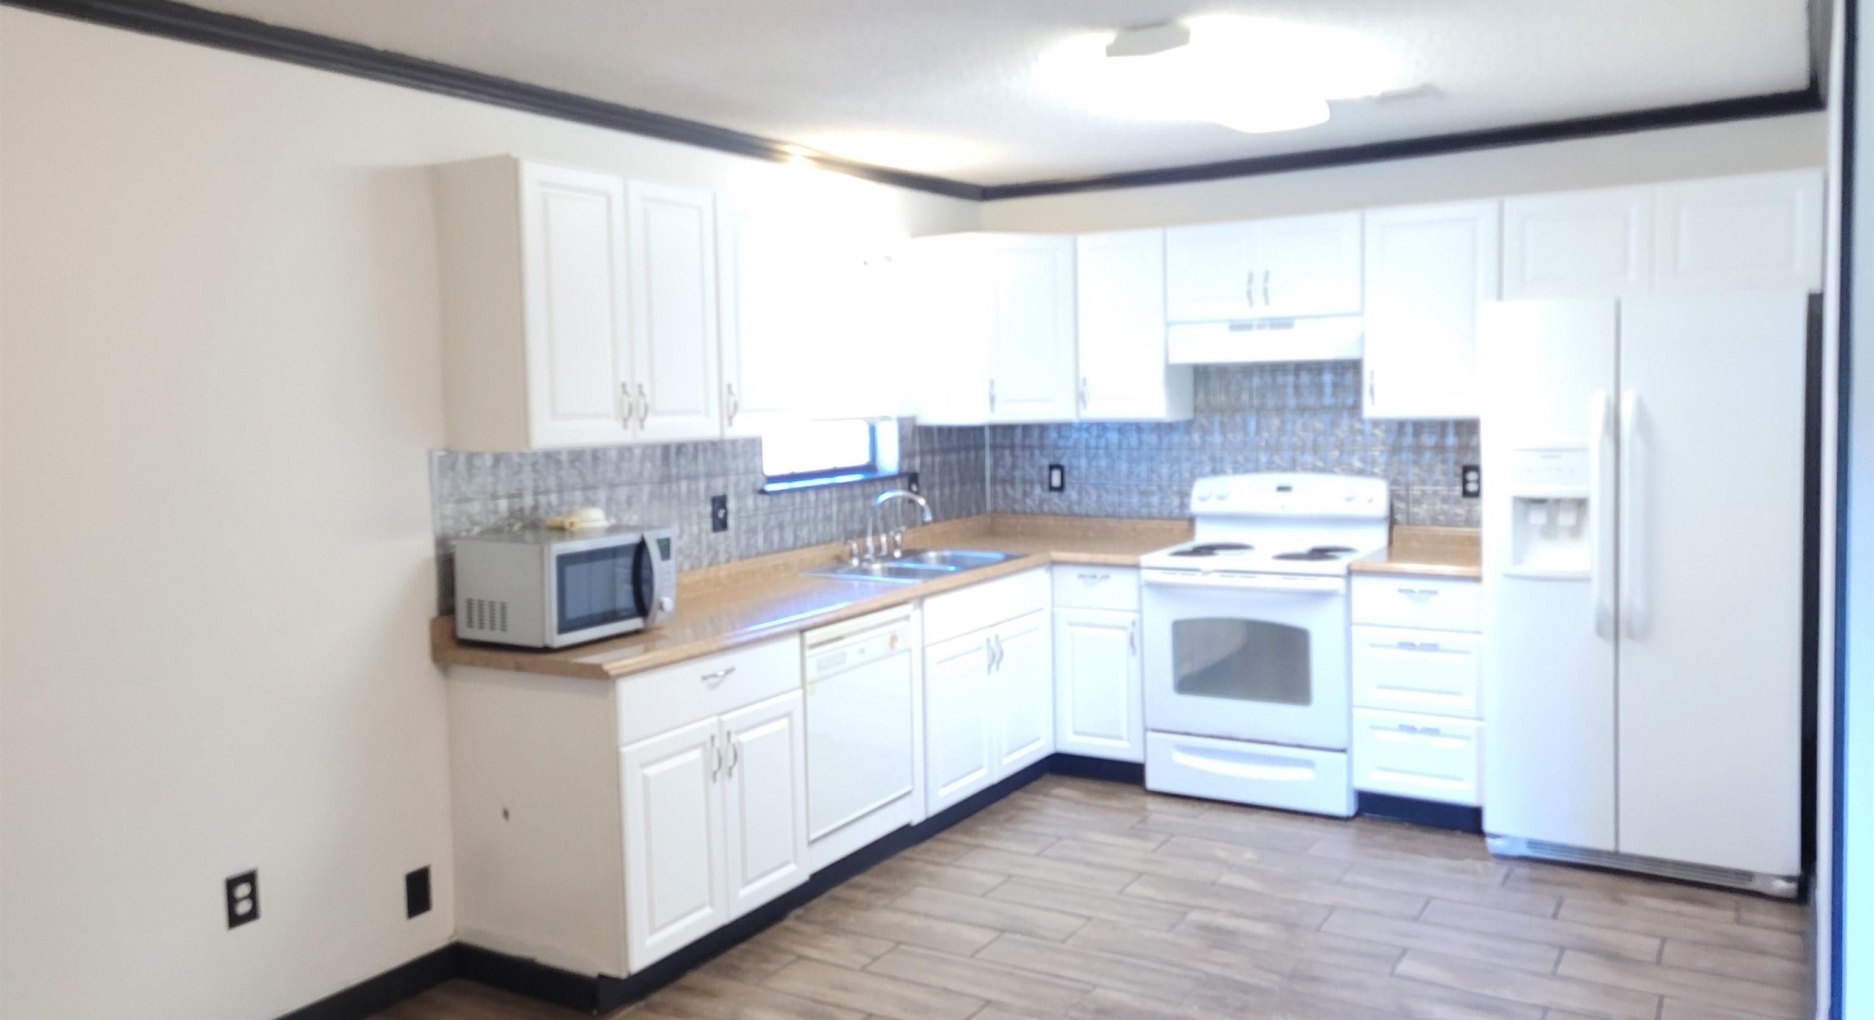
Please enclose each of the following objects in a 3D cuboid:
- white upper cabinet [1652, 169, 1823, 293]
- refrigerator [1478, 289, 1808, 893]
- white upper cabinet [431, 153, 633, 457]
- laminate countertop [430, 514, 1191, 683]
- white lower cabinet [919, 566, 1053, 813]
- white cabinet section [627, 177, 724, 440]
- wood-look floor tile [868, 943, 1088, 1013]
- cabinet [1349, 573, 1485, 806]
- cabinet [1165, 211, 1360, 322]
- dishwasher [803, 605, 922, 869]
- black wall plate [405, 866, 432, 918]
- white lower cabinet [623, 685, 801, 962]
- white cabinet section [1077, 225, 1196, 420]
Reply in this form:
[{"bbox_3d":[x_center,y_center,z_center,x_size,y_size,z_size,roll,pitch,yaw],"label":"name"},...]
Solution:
[{"bbox_3d":[2.577,-0.861,4.532,0.465,0.372,0.320,1,6,31],"label":"white upper cabinet"},{"bbox_3d":[2.309,0.219,4.589,0.878,1.777,0.790,1,5,31],"label":"refrigerator"},{"bbox_3d":[-1.113,-0.545,3.878,0.332,0.752,0.387,2,6,32],"label":"white upper cabinet"},{"bbox_3d":[-0.128,0.221,4.777,0.988,0.121,3.046,1,5,31],"label":"laminate countertop"},{"bbox_3d":[-0.042,0.617,5.230,0.602,0.780,0.922,2,6,32],"label":"white lower cabinet"},{"bbox_3d":[-0.892,-0.572,4.166,0.318,0.741,0.385,1,5,31],"label":"white cabinet section"},{"bbox_3d":[0.108,1.266,3.784,0.616,0.010,0.203,2,6,32],"label":"wood-look floor tile"},{"bbox_3d":[1.792,0.588,5.072,0.437,0.762,0.613,1,5,31],"label":"cabinet"},{"bbox_3d":[1.280,-0.897,5.322,0.750,0.357,0.320,1,6,31],"label":"cabinet"},{"bbox_3d":[-0.496,0.712,4.664,0.604,0.754,0.614,2,6,32],"label":"dishwasher"},{"bbox_3d":[-1.402,1.031,3.797,0.008,0.121,0.079,2,6,32],"label":"black wall plate"},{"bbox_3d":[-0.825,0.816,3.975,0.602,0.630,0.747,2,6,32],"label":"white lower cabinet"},{"bbox_3d":[0.810,-0.738,5.723,0.376,0.741,0.311,1,5,31],"label":"white cabinet section"}]

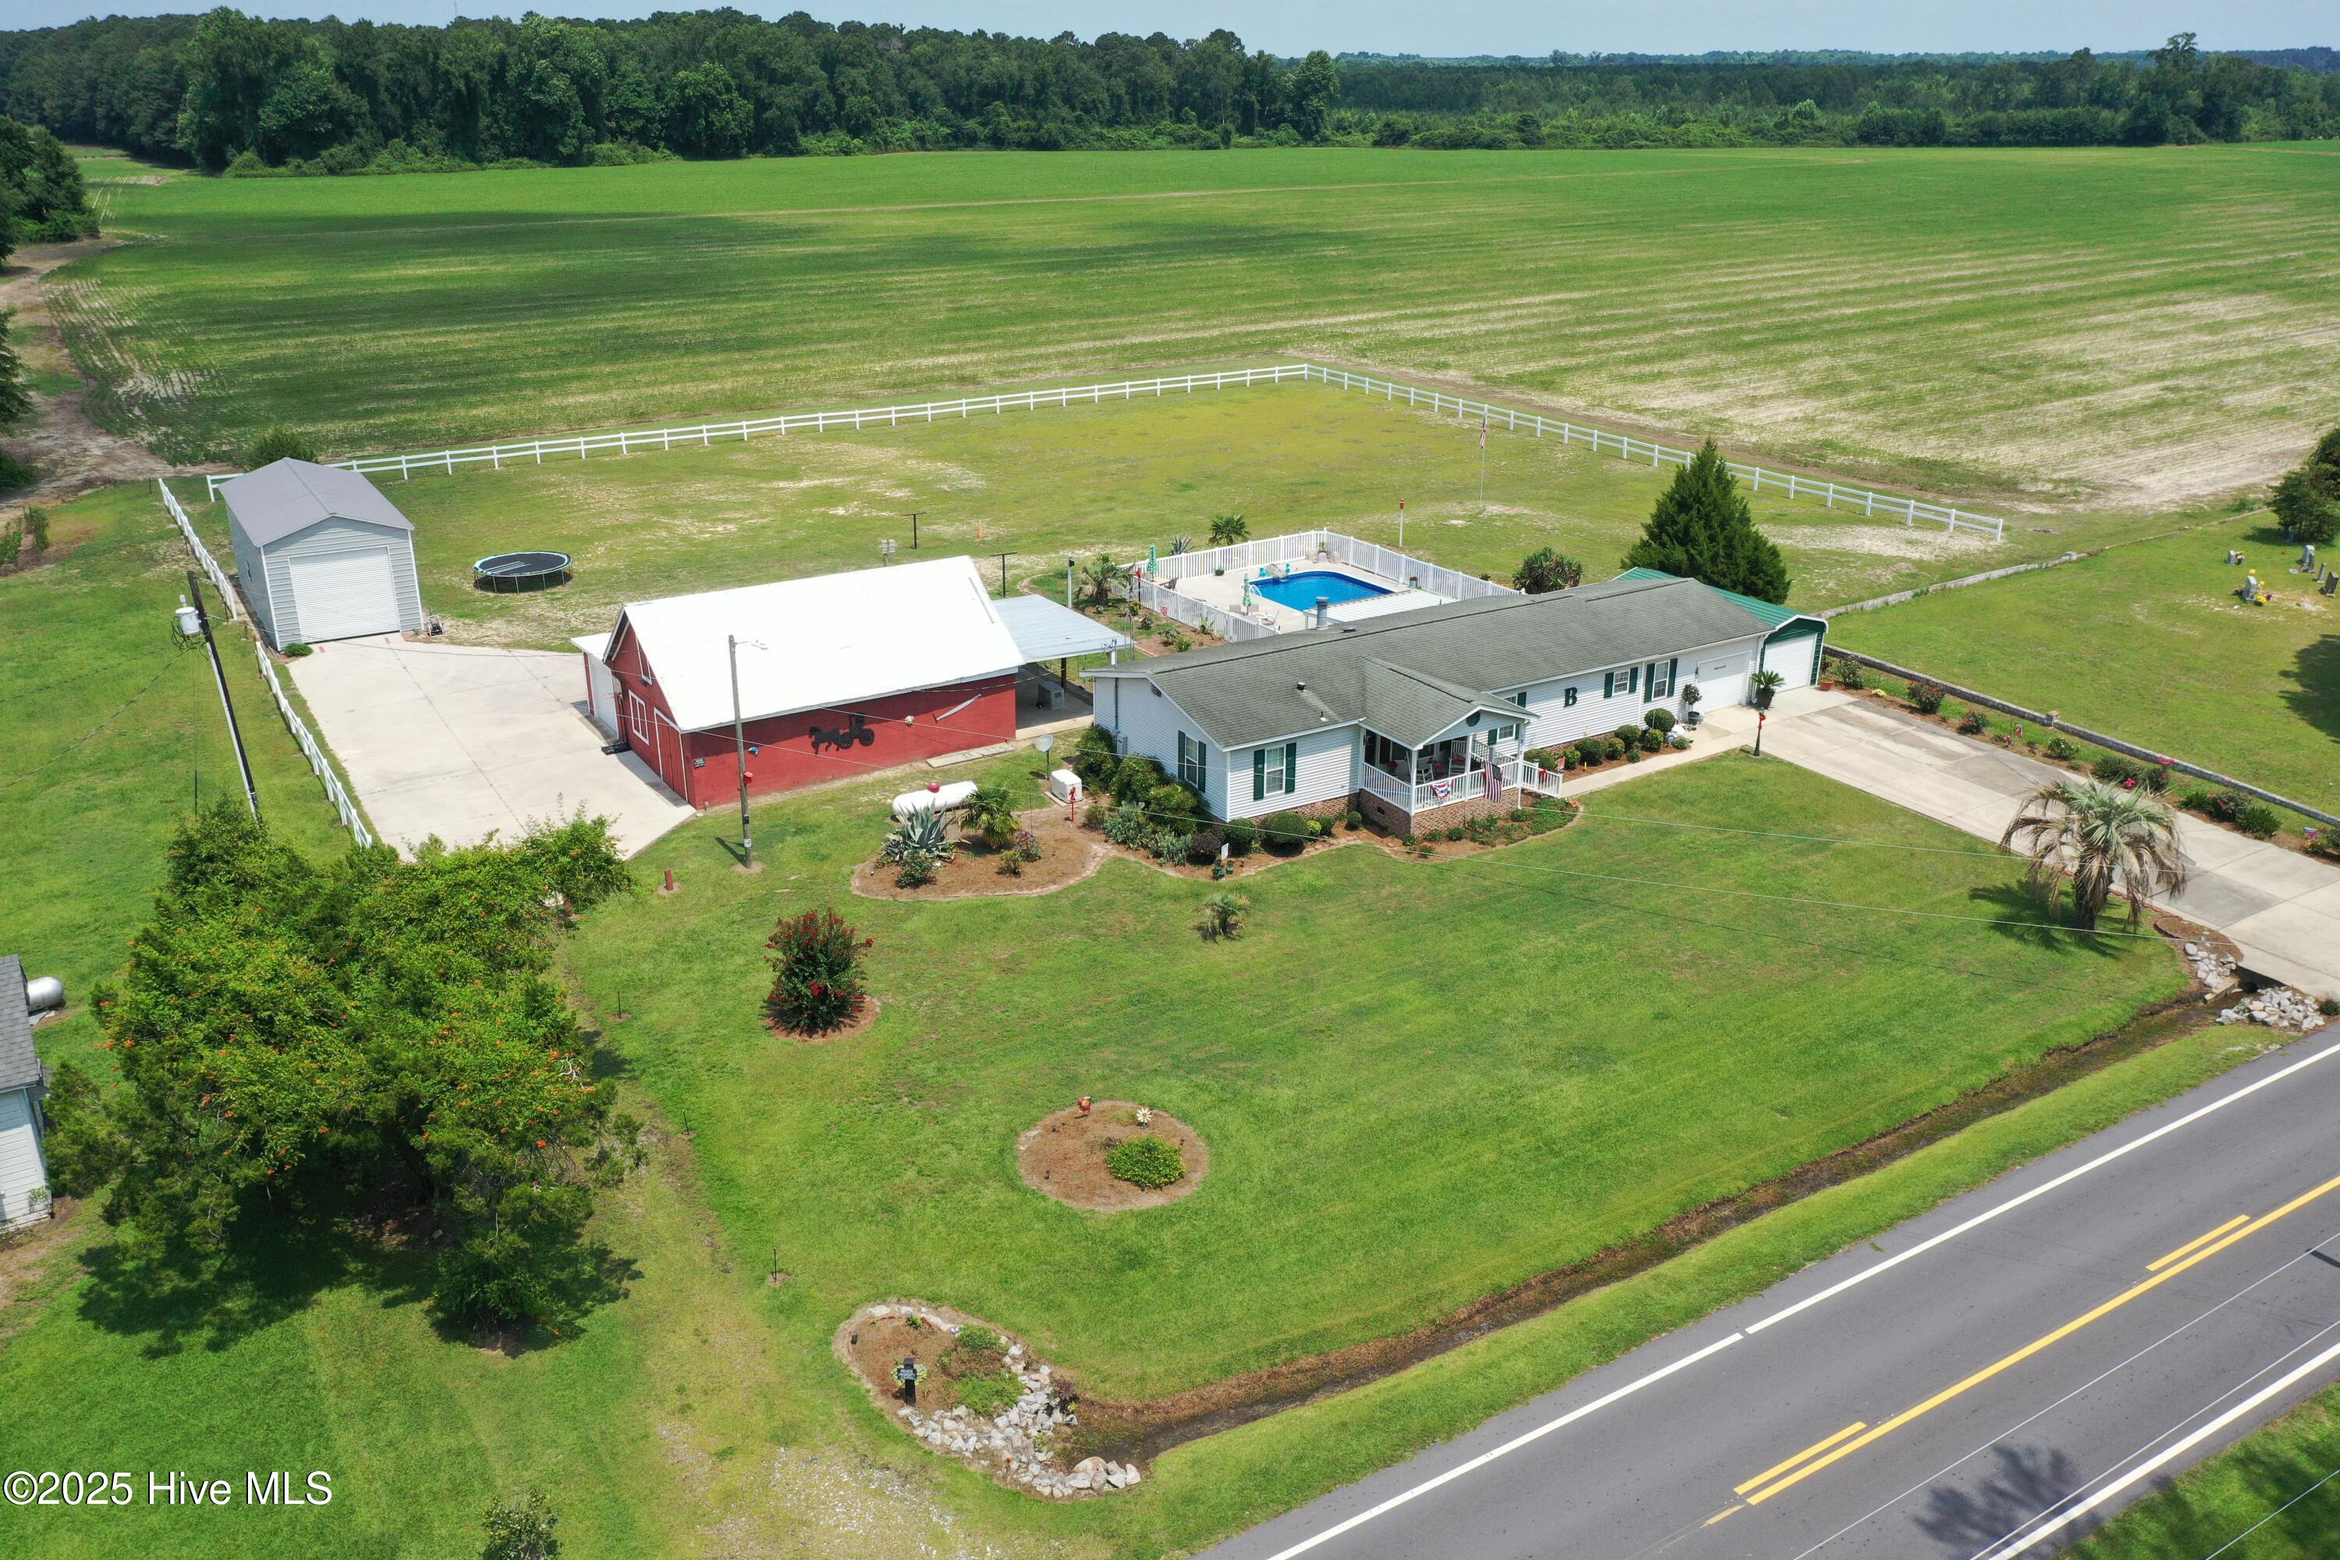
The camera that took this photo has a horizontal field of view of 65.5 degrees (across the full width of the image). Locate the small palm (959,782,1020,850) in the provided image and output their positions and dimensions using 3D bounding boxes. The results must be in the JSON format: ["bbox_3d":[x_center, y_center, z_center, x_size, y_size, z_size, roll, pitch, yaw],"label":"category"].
[{"bbox_3d":[-5.631,1.088,56.895,1.936,2.013,1.936,1,22,0],"label":"small palm"}]

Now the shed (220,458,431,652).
[{"bbox_3d":[-36.905,-10.142,78.948,5.982,5.396,12.352,-13,25,-30],"label":"shed"}]

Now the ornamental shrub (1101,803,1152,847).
[{"bbox_3d":[-1.352,1.360,57.288,1.613,1.298,1.613,1,22,0],"label":"ornamental shrub"}]

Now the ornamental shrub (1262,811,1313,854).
[{"bbox_3d":[3.627,1.680,56.871,1.485,1.337,1.485,1,22,0],"label":"ornamental shrub"}]

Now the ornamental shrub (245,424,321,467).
[{"bbox_3d":[-50.044,-18.451,102.146,4.752,3.267,4.554,-13,25,-30],"label":"ornamental shrub"}]

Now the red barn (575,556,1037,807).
[{"bbox_3d":[-13.670,-4.710,65.879,12.650,5.950,11.740,-14,26,-31],"label":"red barn"}]

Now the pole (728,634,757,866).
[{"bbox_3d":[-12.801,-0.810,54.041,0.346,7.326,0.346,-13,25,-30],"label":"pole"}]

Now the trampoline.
[{"bbox_3d":[-29.668,-9.505,83.612,4.505,0.891,4.505,-13,25,-30],"label":"trampoline"}]

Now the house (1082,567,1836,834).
[{"bbox_3d":[12.144,-3.697,66.392,28.611,4.207,11.633,-13,25,-30],"label":"house"}]

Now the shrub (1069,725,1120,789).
[{"bbox_3d":[-2.570,-0.820,61.624,1.736,2.103,1.736,1,22,0],"label":"shrub"}]

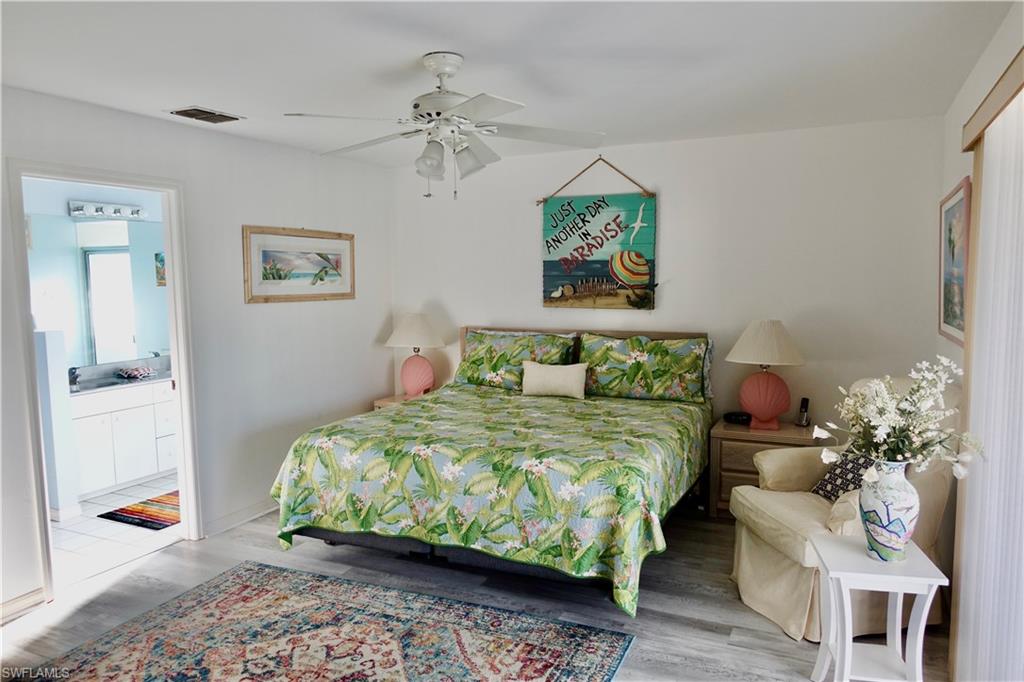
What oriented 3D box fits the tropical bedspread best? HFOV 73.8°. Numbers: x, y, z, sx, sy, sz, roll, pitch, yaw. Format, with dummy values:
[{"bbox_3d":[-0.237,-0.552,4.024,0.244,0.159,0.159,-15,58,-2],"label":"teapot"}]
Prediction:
[{"bbox_3d":[0.008,0.730,4.070,2.150,0.595,1.950,2,6,26],"label":"tropical bedspread"}]

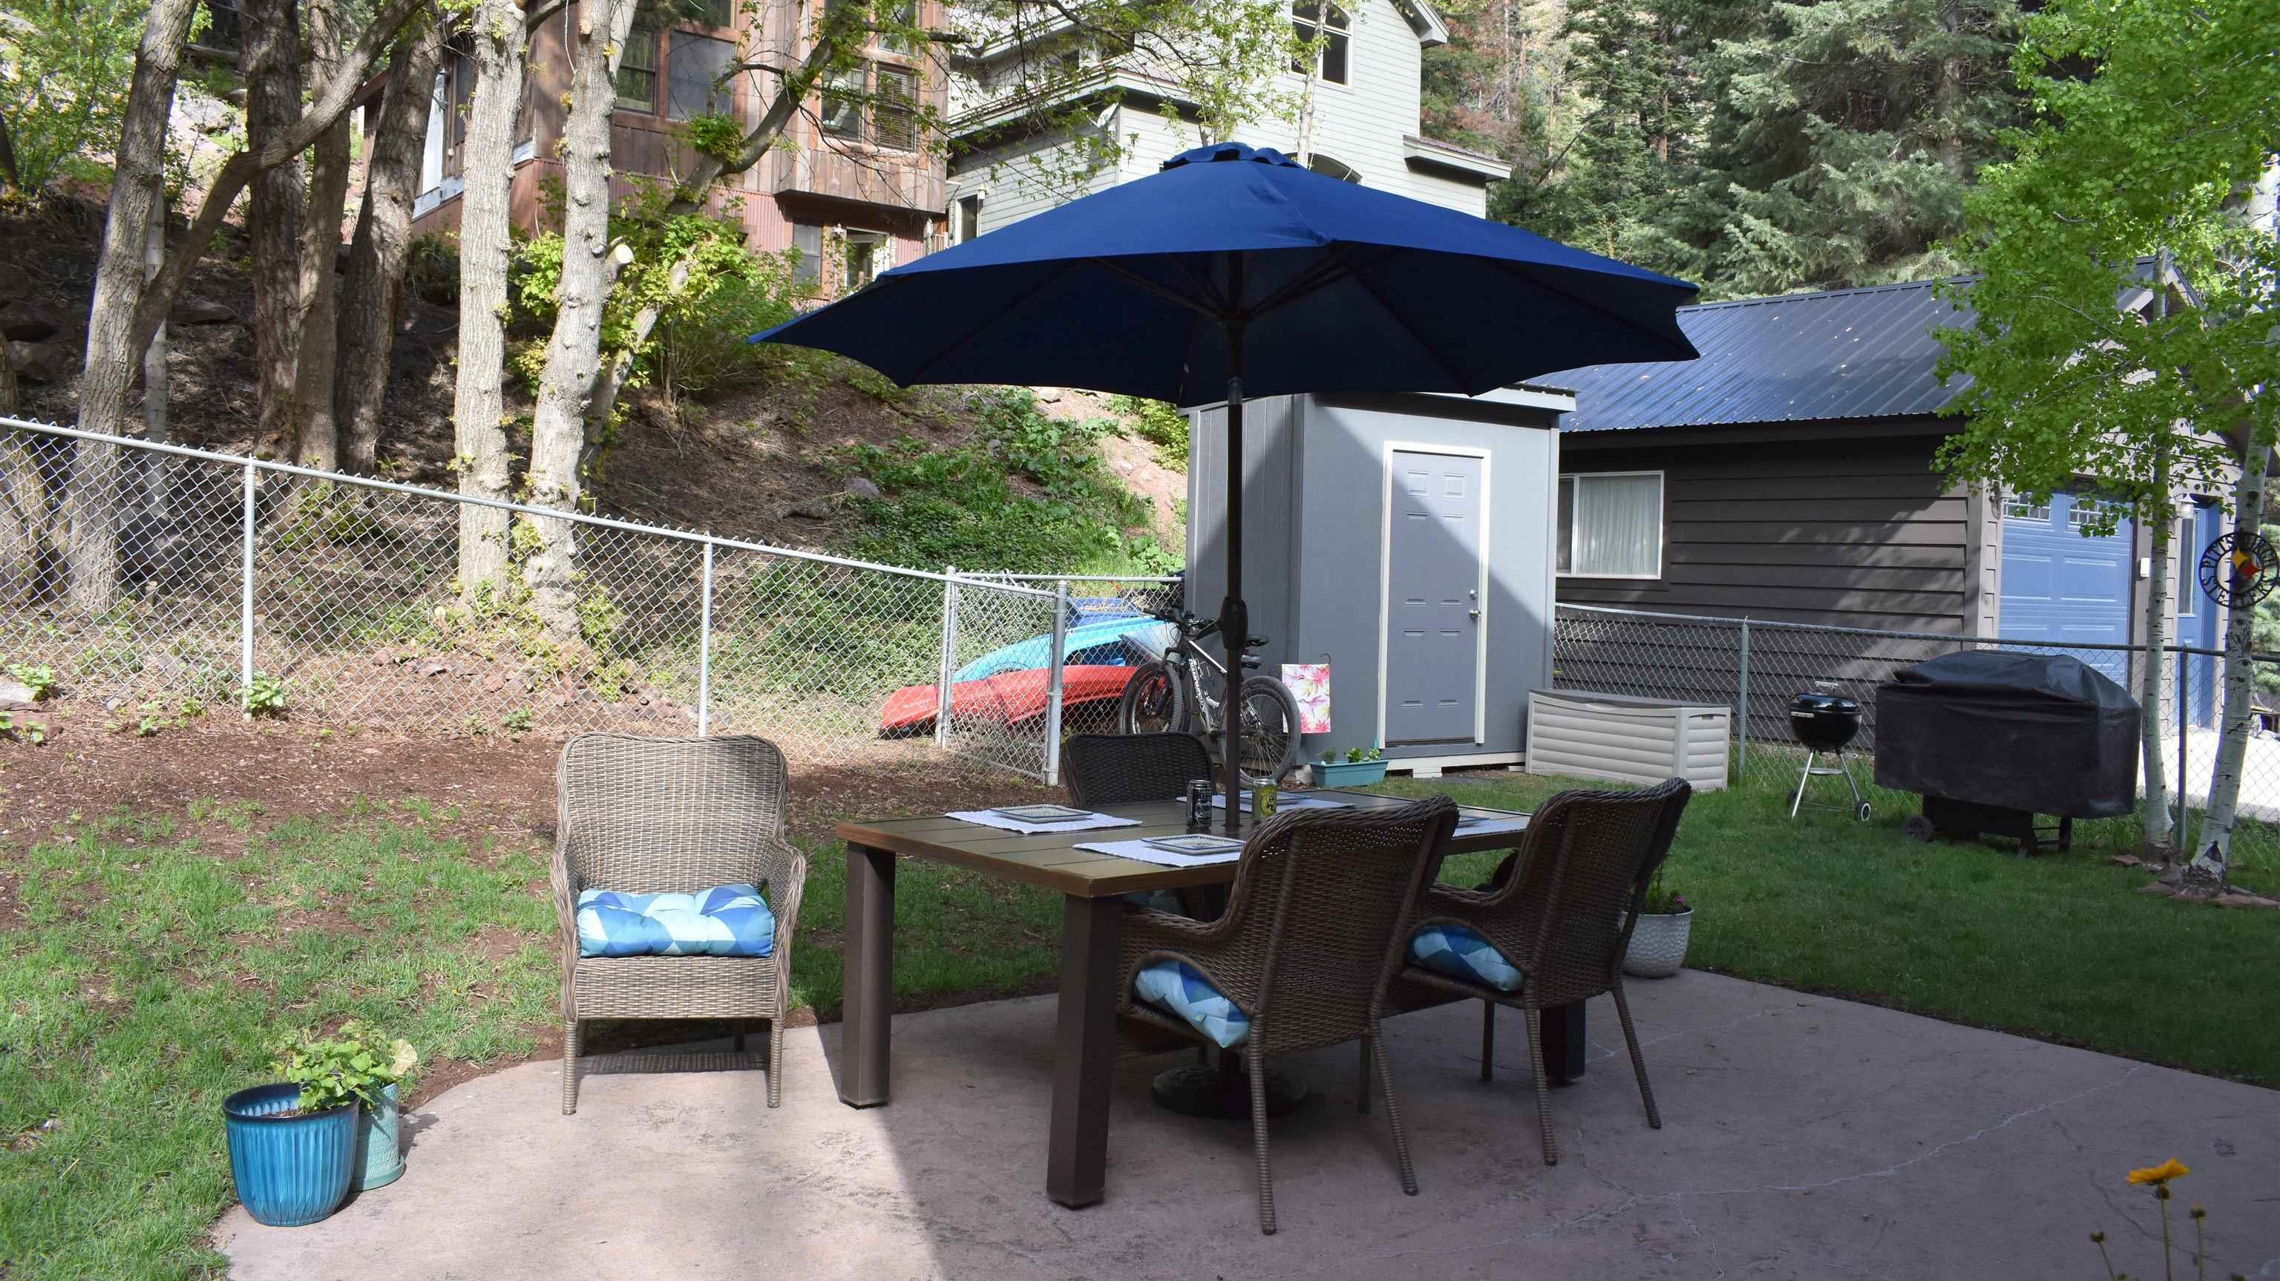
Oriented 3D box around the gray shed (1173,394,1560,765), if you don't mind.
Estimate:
[{"bbox_3d":[1.731,-0.434,12.528,2.626,2.734,1.392,0,3,-35],"label":"gray shed"}]

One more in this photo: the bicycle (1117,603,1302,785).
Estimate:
[{"bbox_3d":[0.440,0.350,11.650,0.700,1.100,1.860,-1,3,-38],"label":"bicycle"}]

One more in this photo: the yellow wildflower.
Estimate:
[{"bbox_3d":[1.012,0.530,1.700,0.055,0.022,0.055,2,2,17],"label":"yellow wildflower"}]

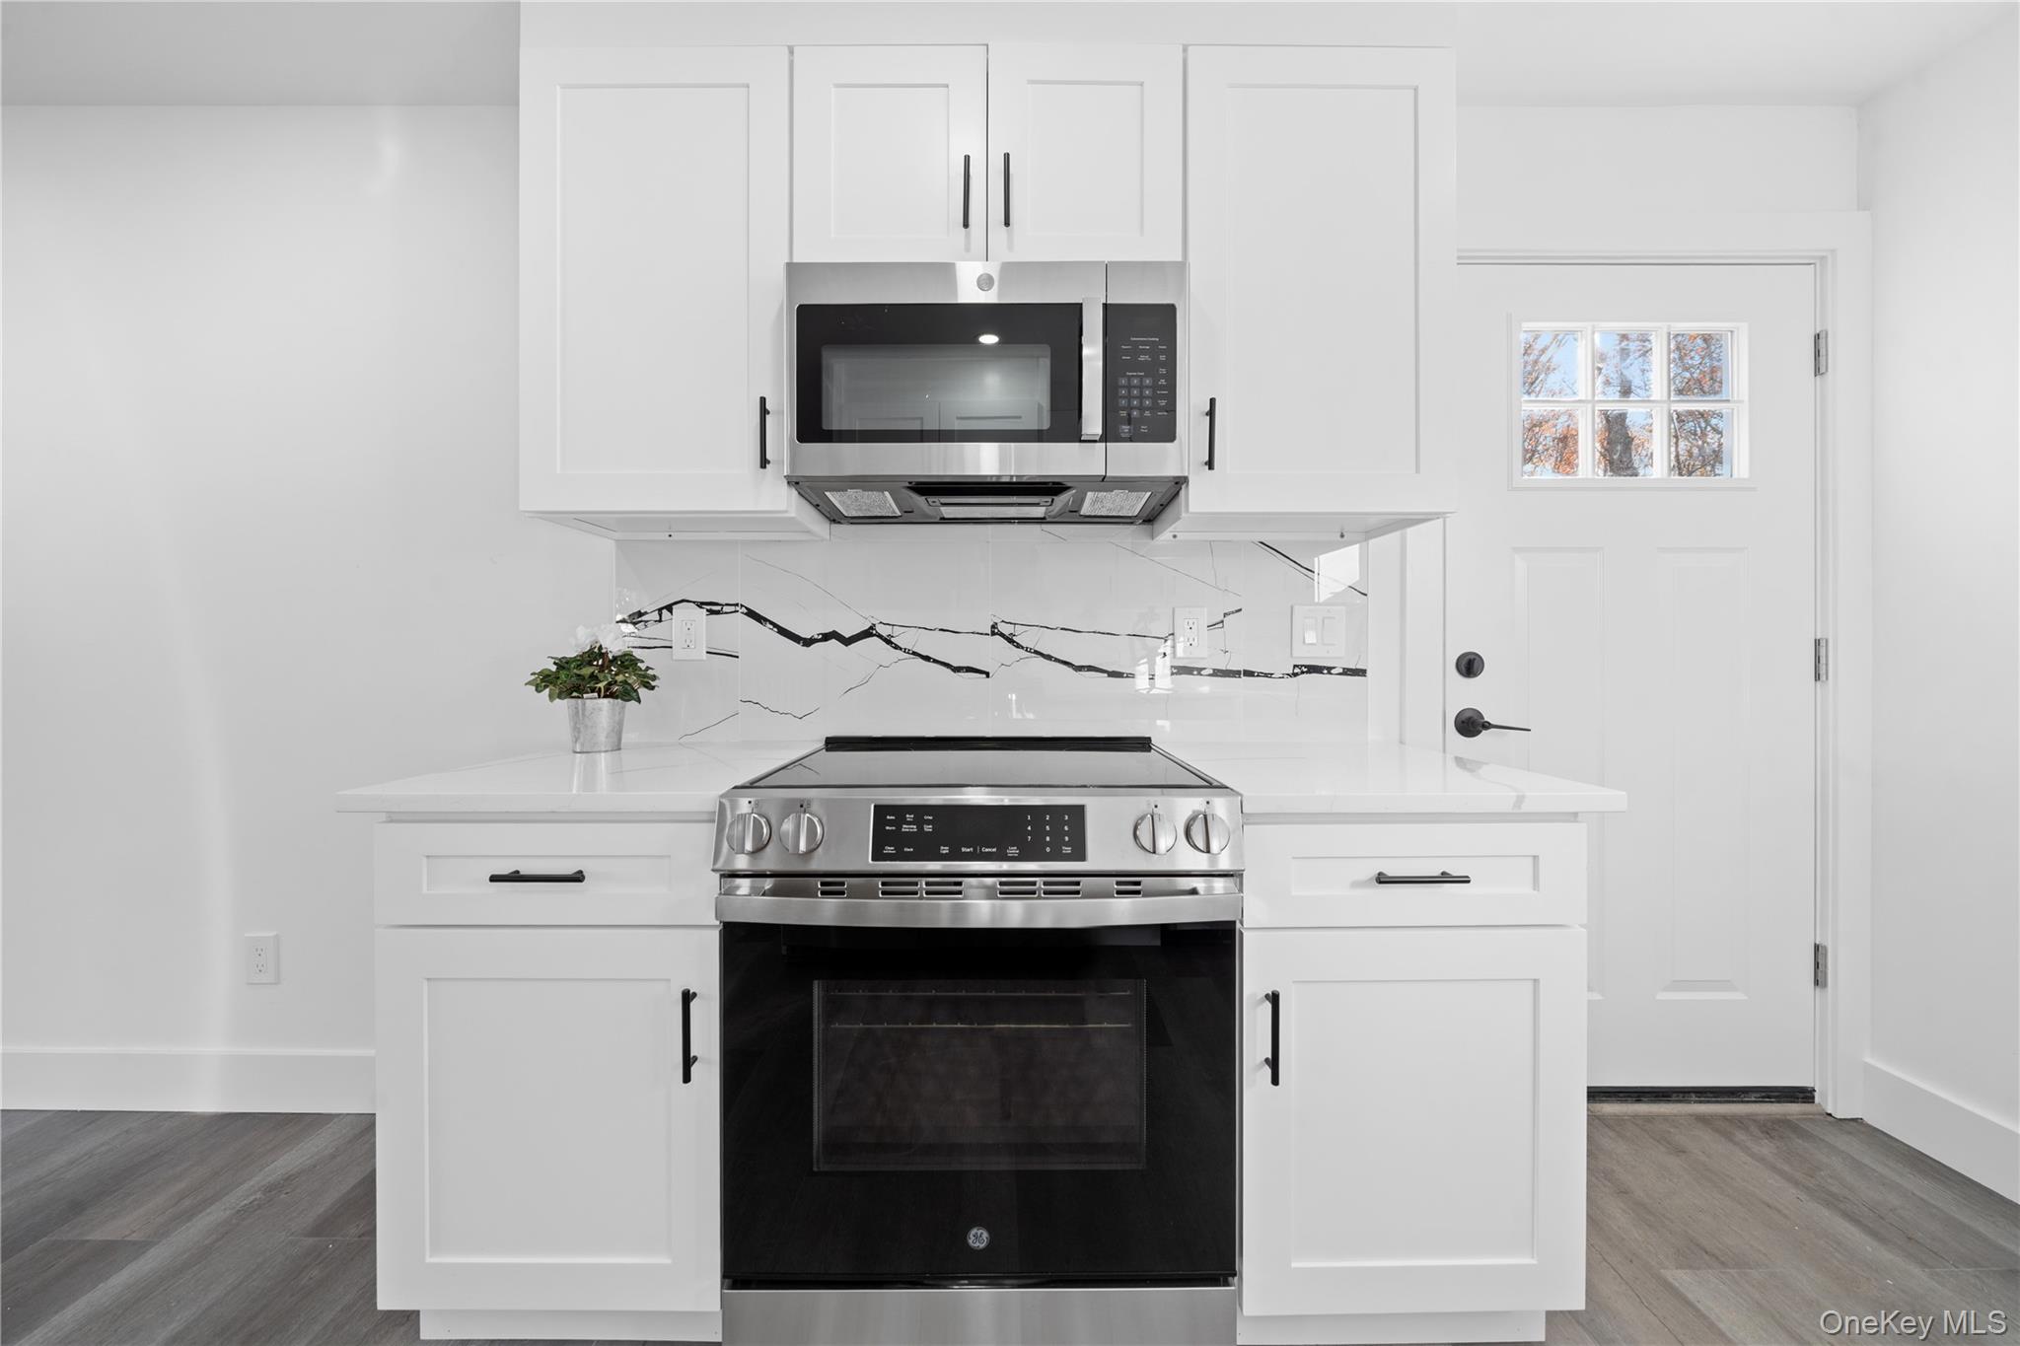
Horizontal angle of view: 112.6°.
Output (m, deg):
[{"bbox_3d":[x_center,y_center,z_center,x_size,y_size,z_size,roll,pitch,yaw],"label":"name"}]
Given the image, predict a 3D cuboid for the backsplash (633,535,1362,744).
[{"bbox_3d":[-0.047,-0.089,1.633,1.828,0.520,0.018,0,1,0],"label":"backsplash"}]

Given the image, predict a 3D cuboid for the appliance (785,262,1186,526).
[{"bbox_3d":[-0.044,-0.568,1.443,0.760,0.415,0.395,0,1,0],"label":"appliance"}]

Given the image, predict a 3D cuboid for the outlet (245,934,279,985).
[{"bbox_3d":[-1.830,0.700,1.645,0.078,0.124,0.009,0,1,0],"label":"outlet"}]

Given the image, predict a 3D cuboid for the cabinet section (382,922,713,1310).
[{"bbox_3d":[-0.693,0.671,1.018,0.513,0.578,0.022,0,1,0],"label":"cabinet section"}]

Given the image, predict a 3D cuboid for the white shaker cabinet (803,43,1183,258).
[{"bbox_3d":[-0.042,-1.000,1.475,0.765,0.455,0.335,0,1,0],"label":"white shaker cabinet"}]

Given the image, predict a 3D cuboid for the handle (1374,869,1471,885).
[{"bbox_3d":[0.604,0.302,0.993,0.138,0.013,0.036,0,1,0],"label":"handle"}]

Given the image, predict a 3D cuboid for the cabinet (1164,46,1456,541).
[{"bbox_3d":[0.609,-0.772,1.475,0.525,0.915,0.335,0,1,0],"label":"cabinet"}]

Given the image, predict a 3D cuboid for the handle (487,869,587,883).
[{"bbox_3d":[-0.689,0.299,0.993,0.138,0.013,0.036,0,1,0],"label":"handle"}]

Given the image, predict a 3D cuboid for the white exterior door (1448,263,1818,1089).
[{"bbox_3d":[1.520,0.007,1.665,0.910,2.015,0.045,0,1,0],"label":"white exterior door"}]

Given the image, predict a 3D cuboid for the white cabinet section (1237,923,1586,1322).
[{"bbox_3d":[0.605,0.673,1.305,0.515,0.580,0.600,0,0,0],"label":"white cabinet section"}]

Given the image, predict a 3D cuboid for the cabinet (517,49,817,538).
[{"bbox_3d":[-0.692,-0.772,1.475,0.528,0.915,0.335,0,1,0],"label":"cabinet"}]

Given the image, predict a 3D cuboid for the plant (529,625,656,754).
[{"bbox_3d":[-0.922,0.032,1.487,0.295,0.283,0.280,0,1,0],"label":"plant"}]

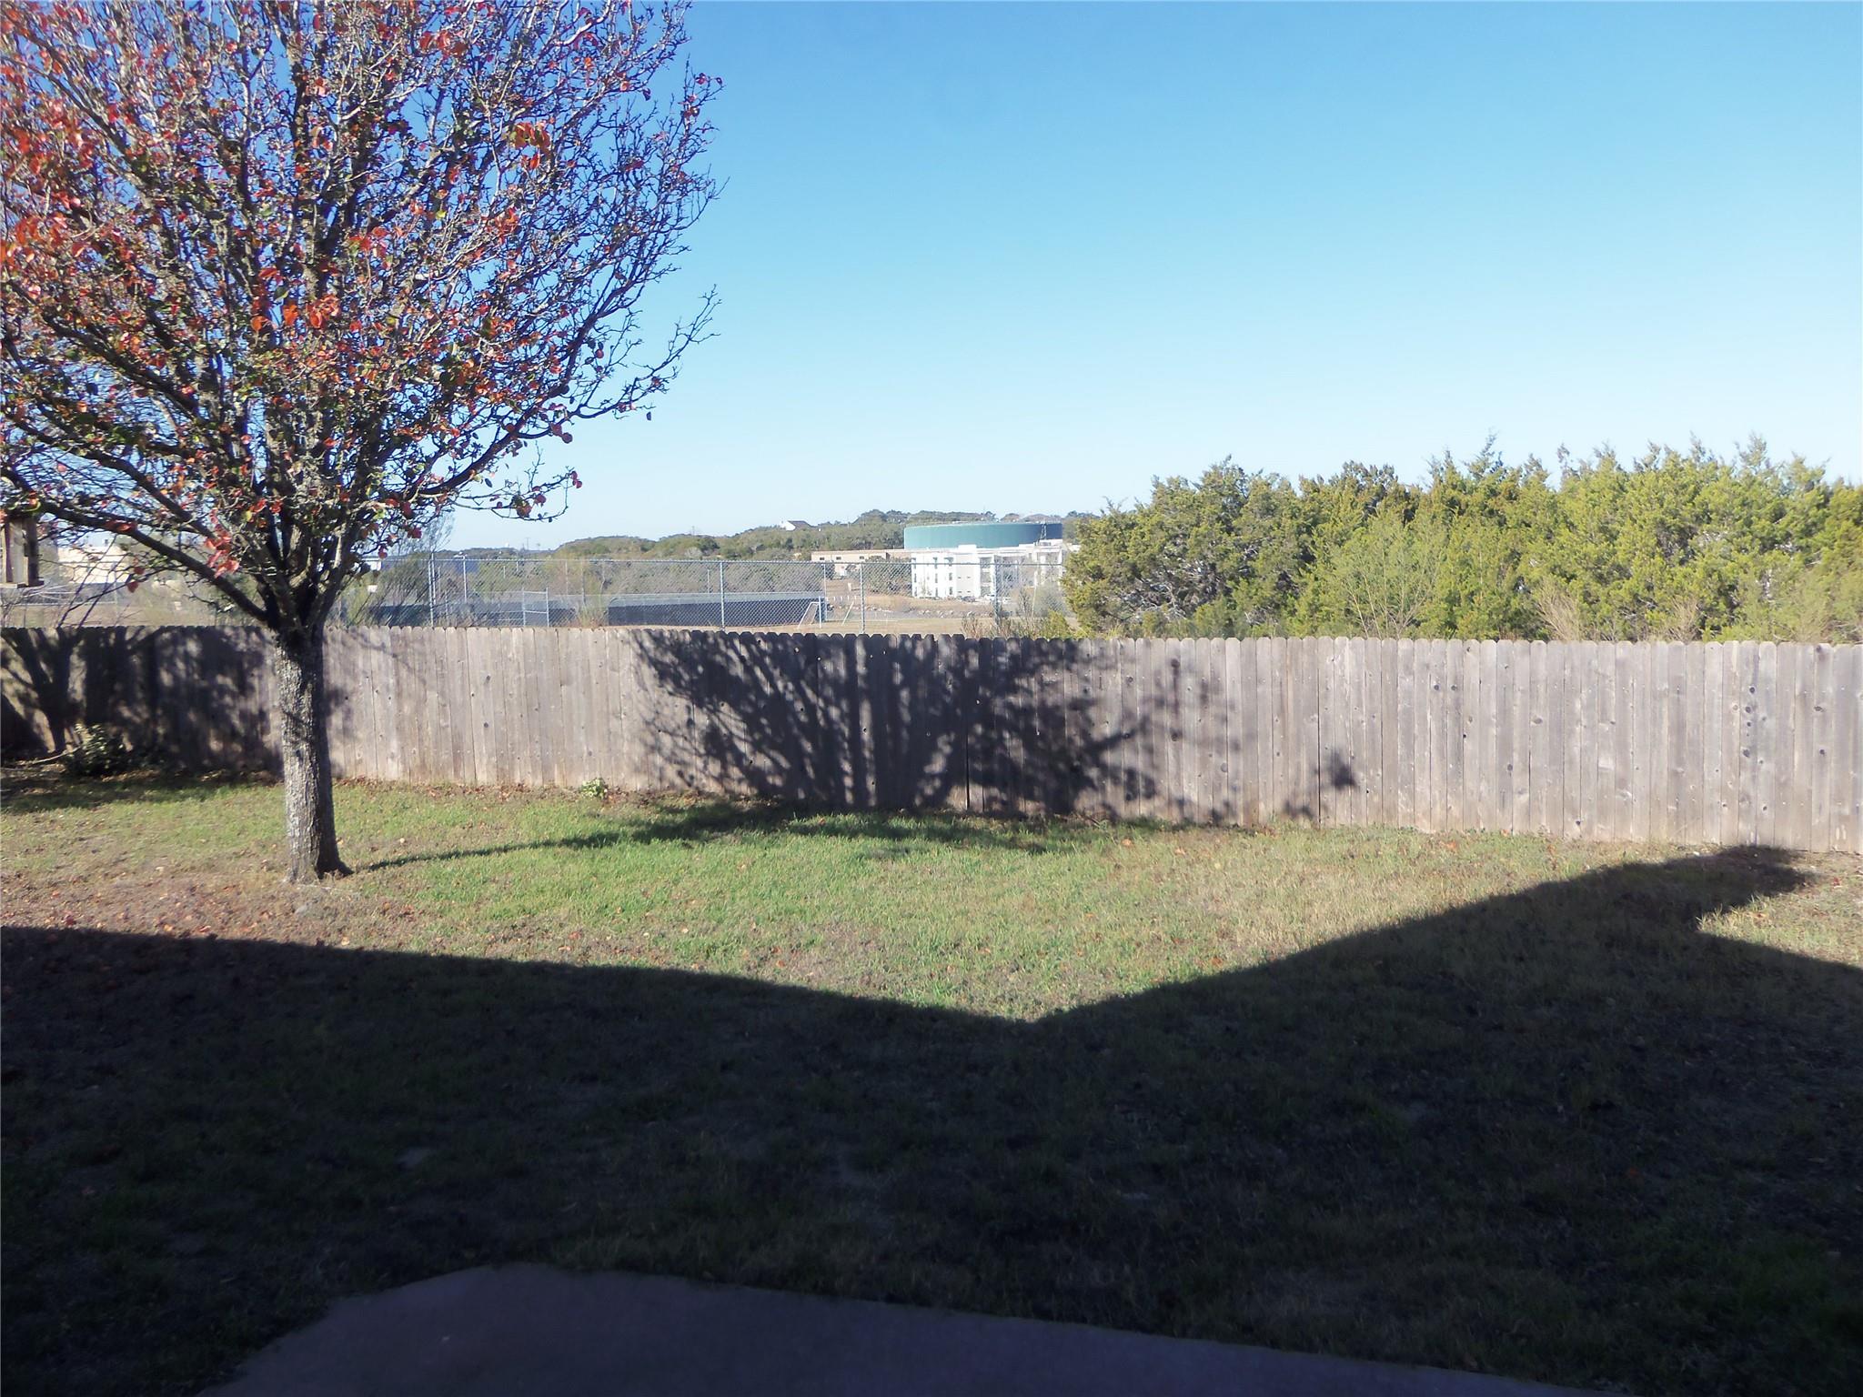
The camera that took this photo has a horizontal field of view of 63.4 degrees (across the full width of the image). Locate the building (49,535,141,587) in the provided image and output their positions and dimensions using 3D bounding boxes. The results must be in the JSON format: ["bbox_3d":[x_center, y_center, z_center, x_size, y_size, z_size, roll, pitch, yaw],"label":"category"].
[{"bbox_3d":[-91.471,-15.016,165.000,7.528,5.293,8.000,-3,4,-22],"label":"building"}]

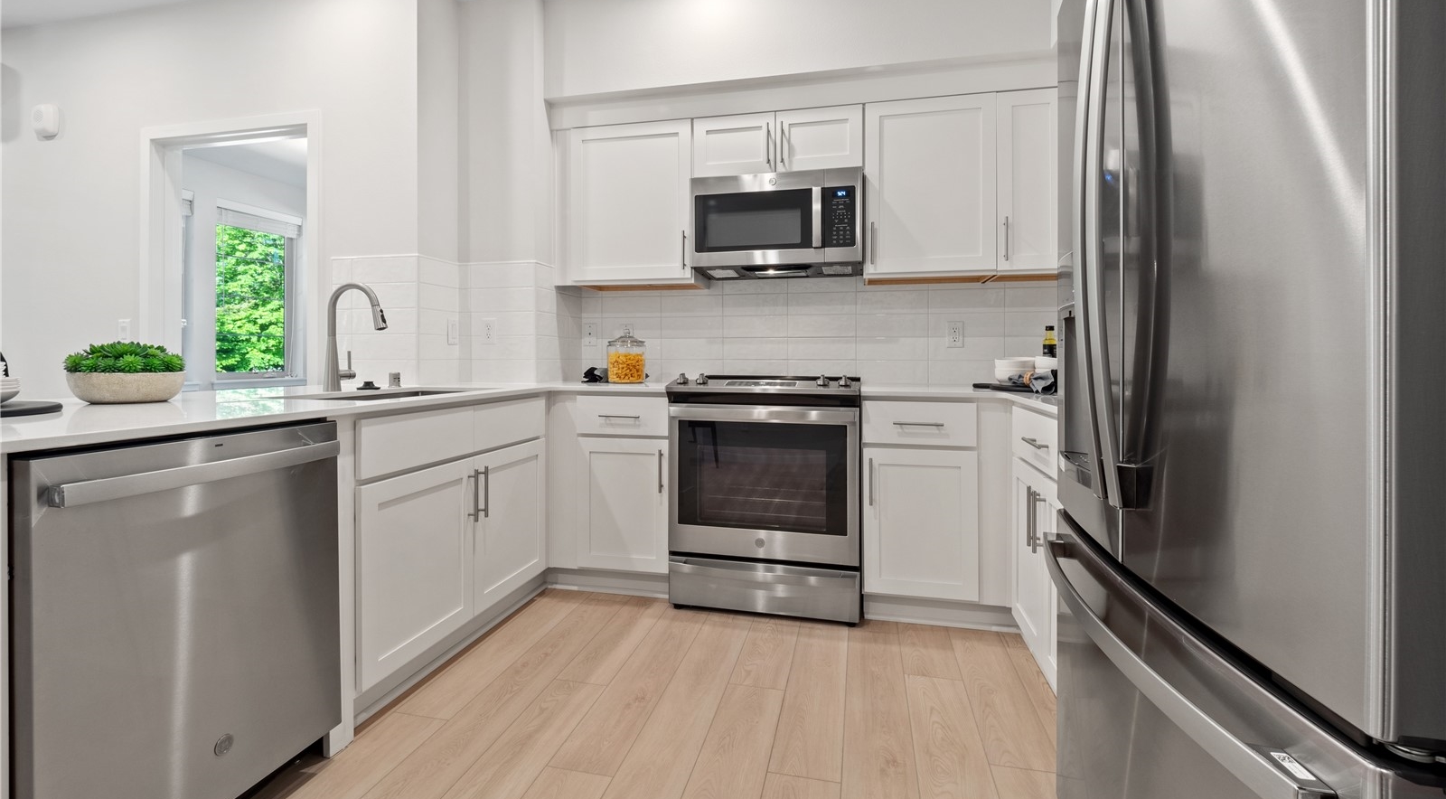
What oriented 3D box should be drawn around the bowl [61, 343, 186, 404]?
[{"bbox_3d":[-1.722,-0.075,1.680,0.250,0.170,0.250,1,3,13],"label":"bowl"}]

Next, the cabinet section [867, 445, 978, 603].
[{"bbox_3d":[0.793,0.447,2.428,0.410,0.555,0.570,1,3,13],"label":"cabinet section"}]

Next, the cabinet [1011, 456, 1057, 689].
[{"bbox_3d":[1.172,0.507,1.649,0.520,0.580,0.690,1,3,13],"label":"cabinet"}]

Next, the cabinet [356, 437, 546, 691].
[{"bbox_3d":[-1.105,0.481,2.077,0.520,0.575,0.930,1,3,13],"label":"cabinet"}]

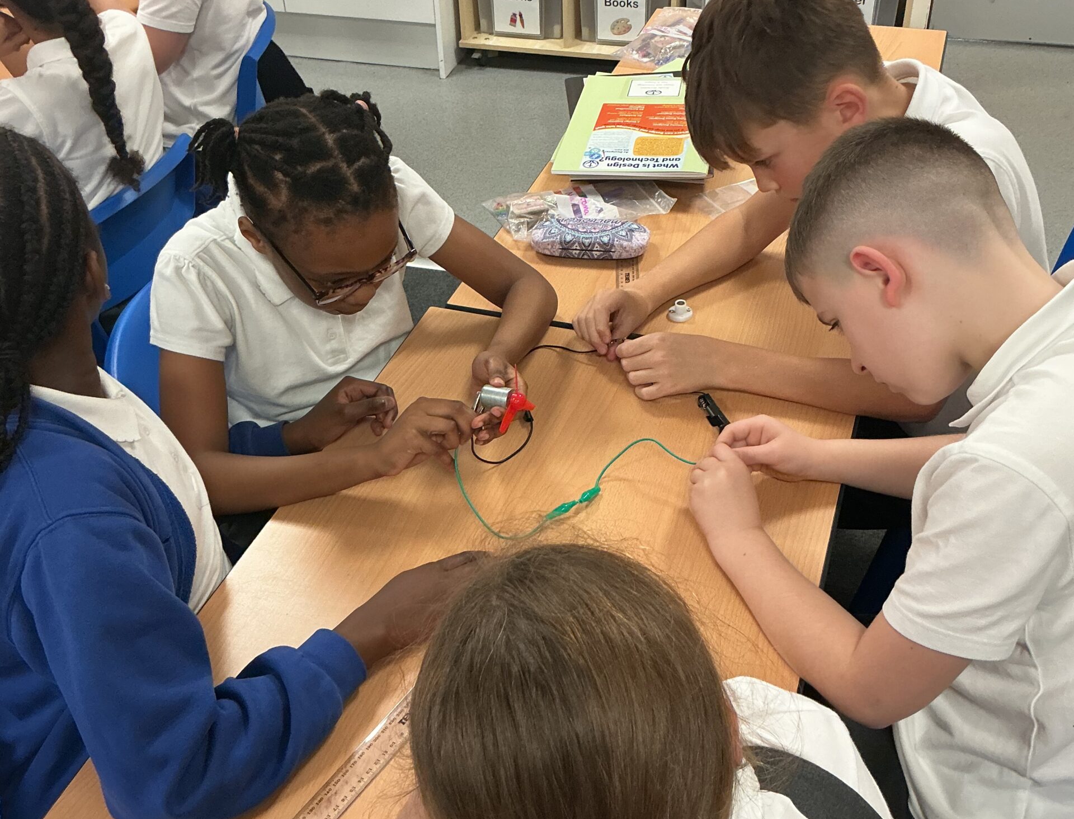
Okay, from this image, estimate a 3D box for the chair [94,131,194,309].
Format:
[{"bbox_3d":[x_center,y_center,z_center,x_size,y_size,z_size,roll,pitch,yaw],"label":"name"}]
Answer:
[{"bbox_3d":[-0.776,-0.062,1.957,0.460,0.710,0.430,14,41,21],"label":"chair"}]

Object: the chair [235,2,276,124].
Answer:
[{"bbox_3d":[-0.683,-0.477,2.491,0.460,0.710,0.430,1,38,5],"label":"chair"}]

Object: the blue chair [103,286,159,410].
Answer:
[{"bbox_3d":[-0.260,0.132,1.671,0.460,0.710,0.430,16,42,23],"label":"blue chair"}]

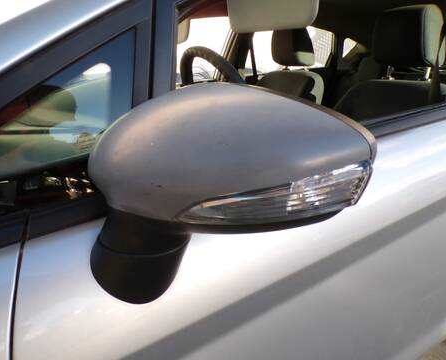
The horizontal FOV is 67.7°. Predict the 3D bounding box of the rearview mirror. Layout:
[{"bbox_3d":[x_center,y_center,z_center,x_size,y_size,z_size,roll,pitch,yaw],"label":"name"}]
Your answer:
[{"bbox_3d":[-0.014,0.013,0.334,0.255,0.218,0.160,14,25,35],"label":"rearview mirror"}]

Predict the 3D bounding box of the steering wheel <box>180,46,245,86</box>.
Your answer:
[{"bbox_3d":[-0.019,-0.166,0.891,0.100,0.375,0.375,-32,30,-17],"label":"steering wheel"}]

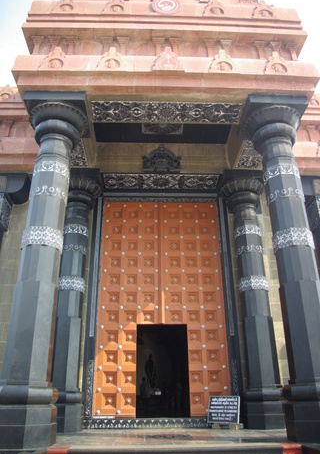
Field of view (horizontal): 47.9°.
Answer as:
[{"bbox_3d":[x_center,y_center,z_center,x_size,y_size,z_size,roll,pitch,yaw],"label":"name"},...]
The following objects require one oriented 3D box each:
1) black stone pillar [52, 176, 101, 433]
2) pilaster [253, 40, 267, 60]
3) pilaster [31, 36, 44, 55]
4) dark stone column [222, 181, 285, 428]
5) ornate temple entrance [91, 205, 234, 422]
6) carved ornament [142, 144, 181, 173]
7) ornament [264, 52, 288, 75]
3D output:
[{"bbox_3d":[-1.999,1.383,7.971,1.050,5.653,1.050,0,-24,-2],"label":"black stone pillar"},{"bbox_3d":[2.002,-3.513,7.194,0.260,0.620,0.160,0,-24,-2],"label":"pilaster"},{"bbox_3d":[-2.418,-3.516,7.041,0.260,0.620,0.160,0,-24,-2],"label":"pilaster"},{"bbox_3d":[2.119,1.401,8.121,1.050,5.653,1.050,0,-24,-2],"label":"dark stone column"},{"bbox_3d":[0.036,1.675,8.583,2.961,5.124,0.147,0,-24,-2],"label":"ornate temple entrance"},{"bbox_3d":[0.026,-1.773,9.470,1.011,0.948,0.210,0,-24,-2],"label":"carved ornament"},{"bbox_3d":[2.185,-3.029,6.761,0.470,0.580,0.200,0,-24,-2],"label":"ornament"}]

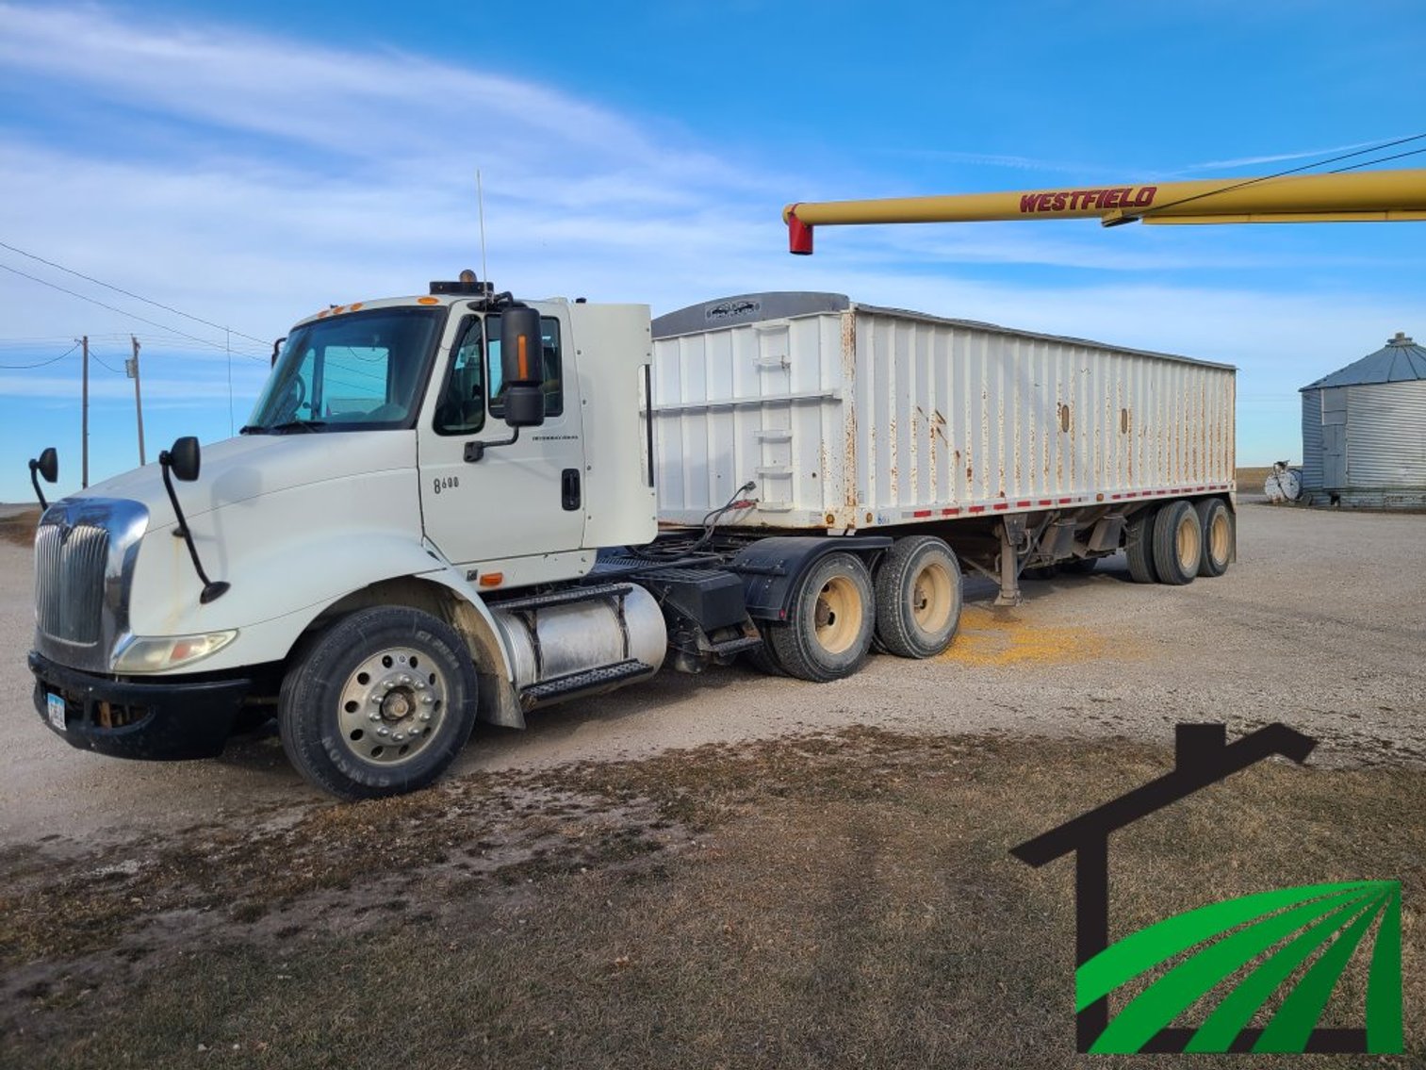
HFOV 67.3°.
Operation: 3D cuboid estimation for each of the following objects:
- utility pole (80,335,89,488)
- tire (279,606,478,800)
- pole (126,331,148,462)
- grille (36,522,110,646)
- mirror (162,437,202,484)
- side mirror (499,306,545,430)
[{"bbox_3d":[-26.400,-4.050,45.000,0.270,8.500,0.270,0,3,-30],"label":"utility pole"},{"bbox_3d":[-1.691,0.866,5.507,0.990,0.990,0.285,-4,4,-44],"label":"tire"},{"bbox_3d":[-27.300,-4.750,51.000,0.600,9.300,0.450,-4,3,-28],"label":"pole"},{"bbox_3d":[-3.217,0.247,5.355,1.000,0.600,0.120,1,0,42],"label":"grille"},{"bbox_3d":[-2.386,-0.341,4.820,0.180,0.205,0.125,0,3,34],"label":"mirror"},{"bbox_3d":[-1.032,-0.905,5.800,0.225,0.660,0.115,0,3,29],"label":"side mirror"}]

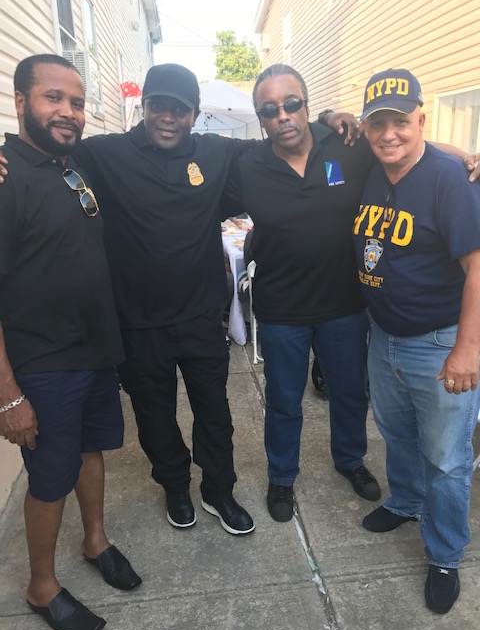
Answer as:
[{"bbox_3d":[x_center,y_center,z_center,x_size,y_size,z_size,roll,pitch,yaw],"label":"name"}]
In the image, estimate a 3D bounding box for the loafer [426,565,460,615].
[{"bbox_3d":[0.722,0.898,1.835,0.112,0.100,0.290,4,19,19],"label":"loafer"}]

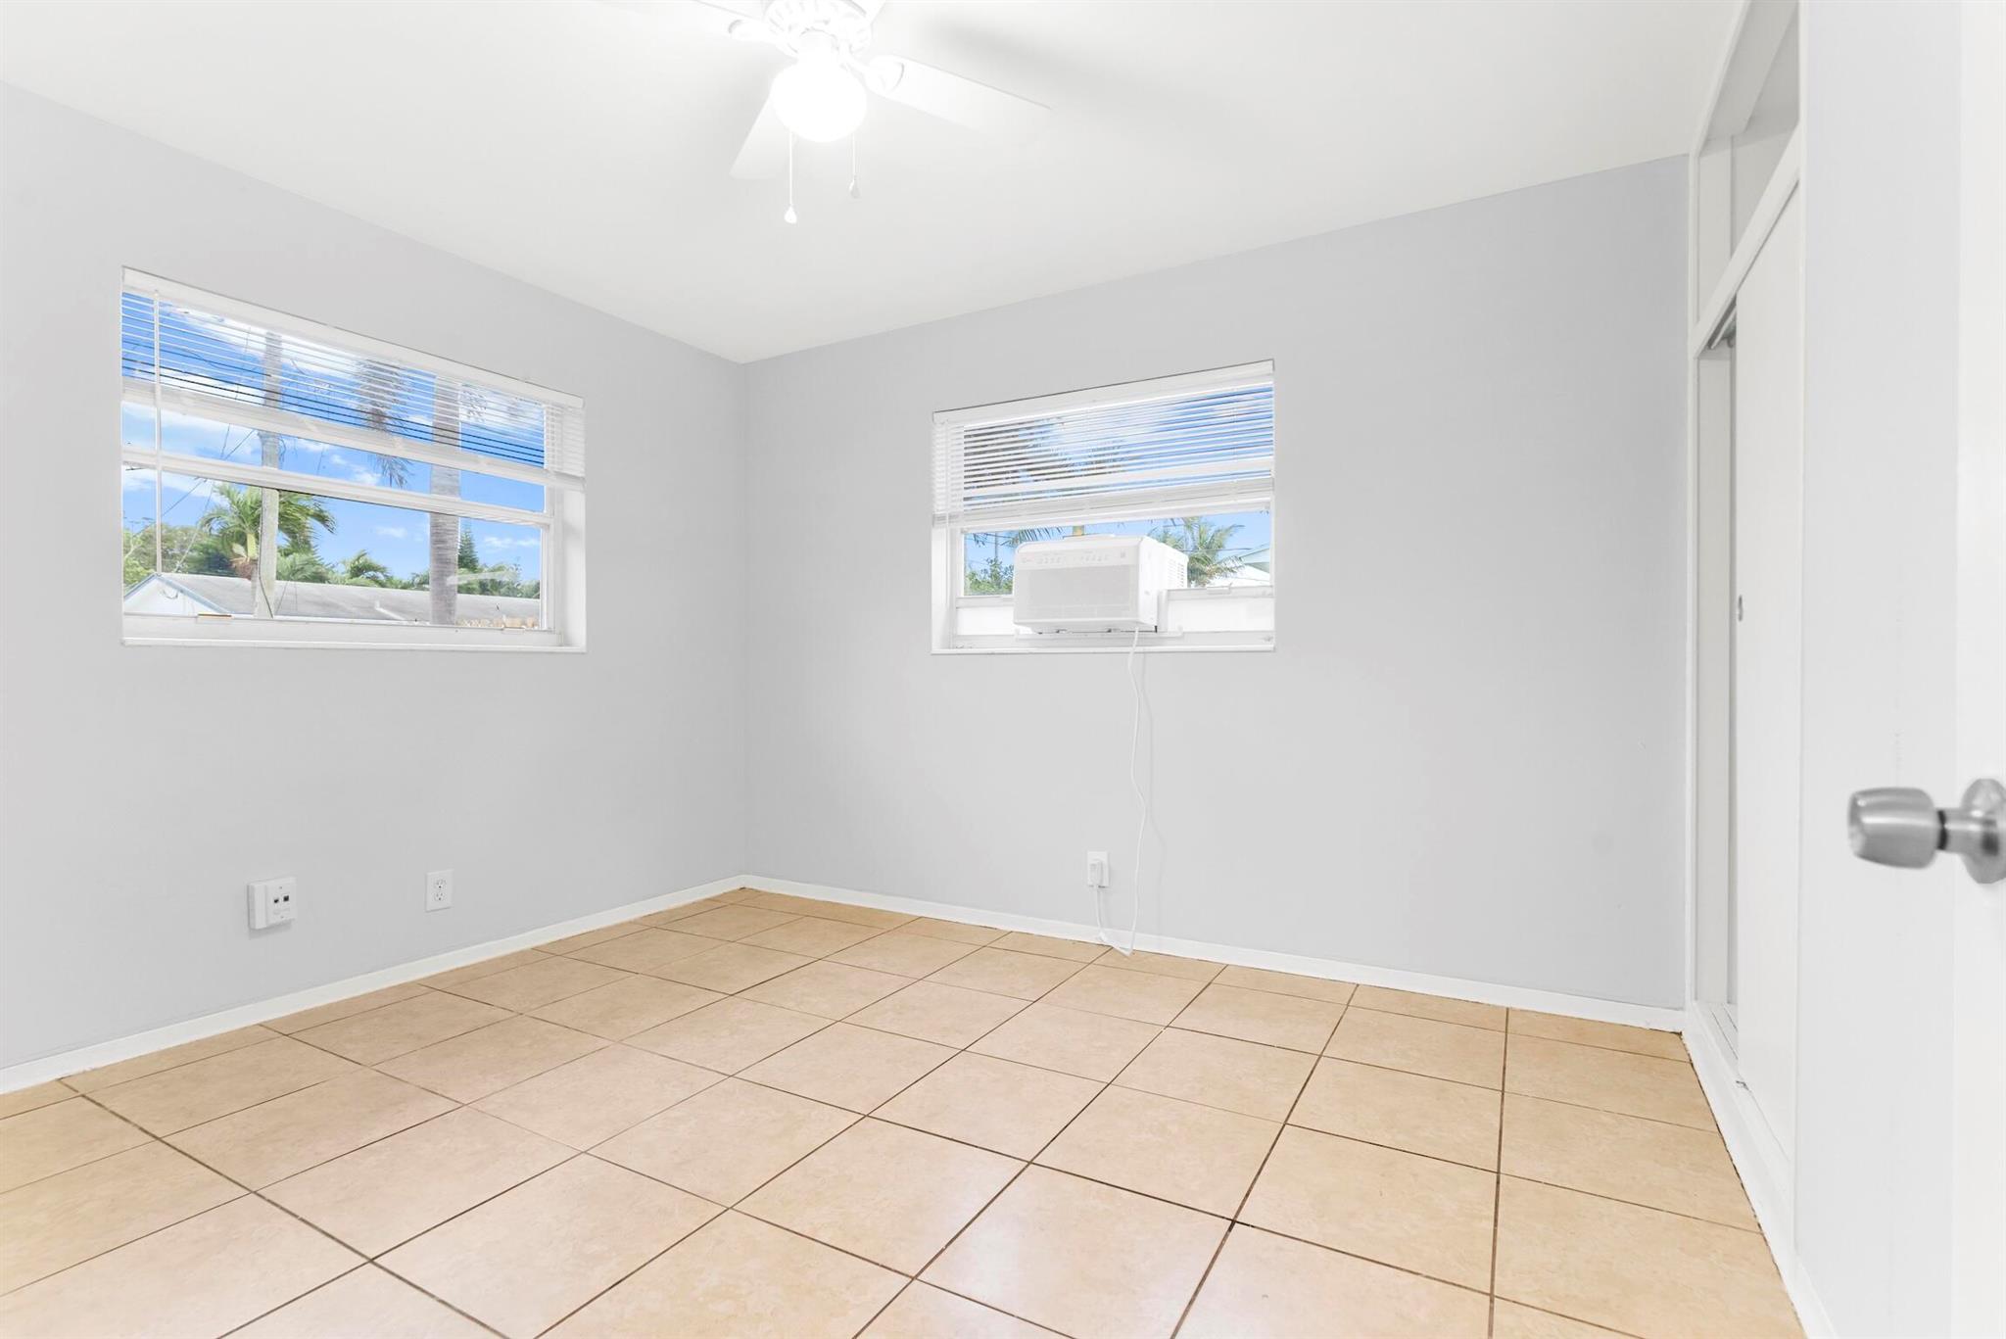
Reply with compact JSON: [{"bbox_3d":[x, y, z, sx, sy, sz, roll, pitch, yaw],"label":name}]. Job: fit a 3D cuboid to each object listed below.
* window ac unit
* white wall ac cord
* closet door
[{"bbox_3d":[0.388,-0.314,3.517,0.533,0.321,0.495,0,0,30],"label":"window ac unit"},{"bbox_3d":[0.421,0.439,3.257,0.187,1.182,0.091,0,0,30],"label":"white wall ac cord"},{"bbox_3d":[1.507,0.025,1.738,0.035,1.808,0.626,0,0,30],"label":"closet door"}]

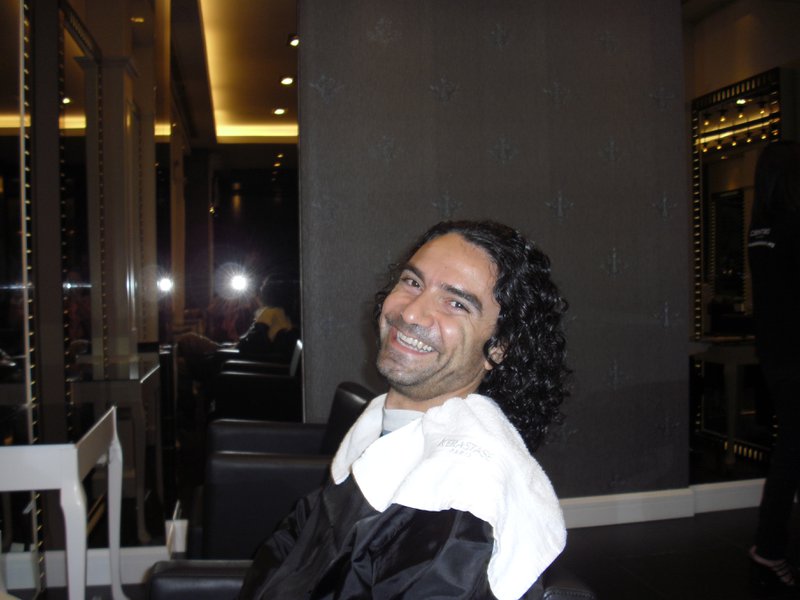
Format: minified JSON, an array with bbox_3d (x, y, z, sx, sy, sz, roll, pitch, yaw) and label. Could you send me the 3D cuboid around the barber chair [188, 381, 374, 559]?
[{"bbox_3d":[-0.270,0.685,2.450,0.590,0.870,0.660,-1,1,-13],"label":"barber chair"}]

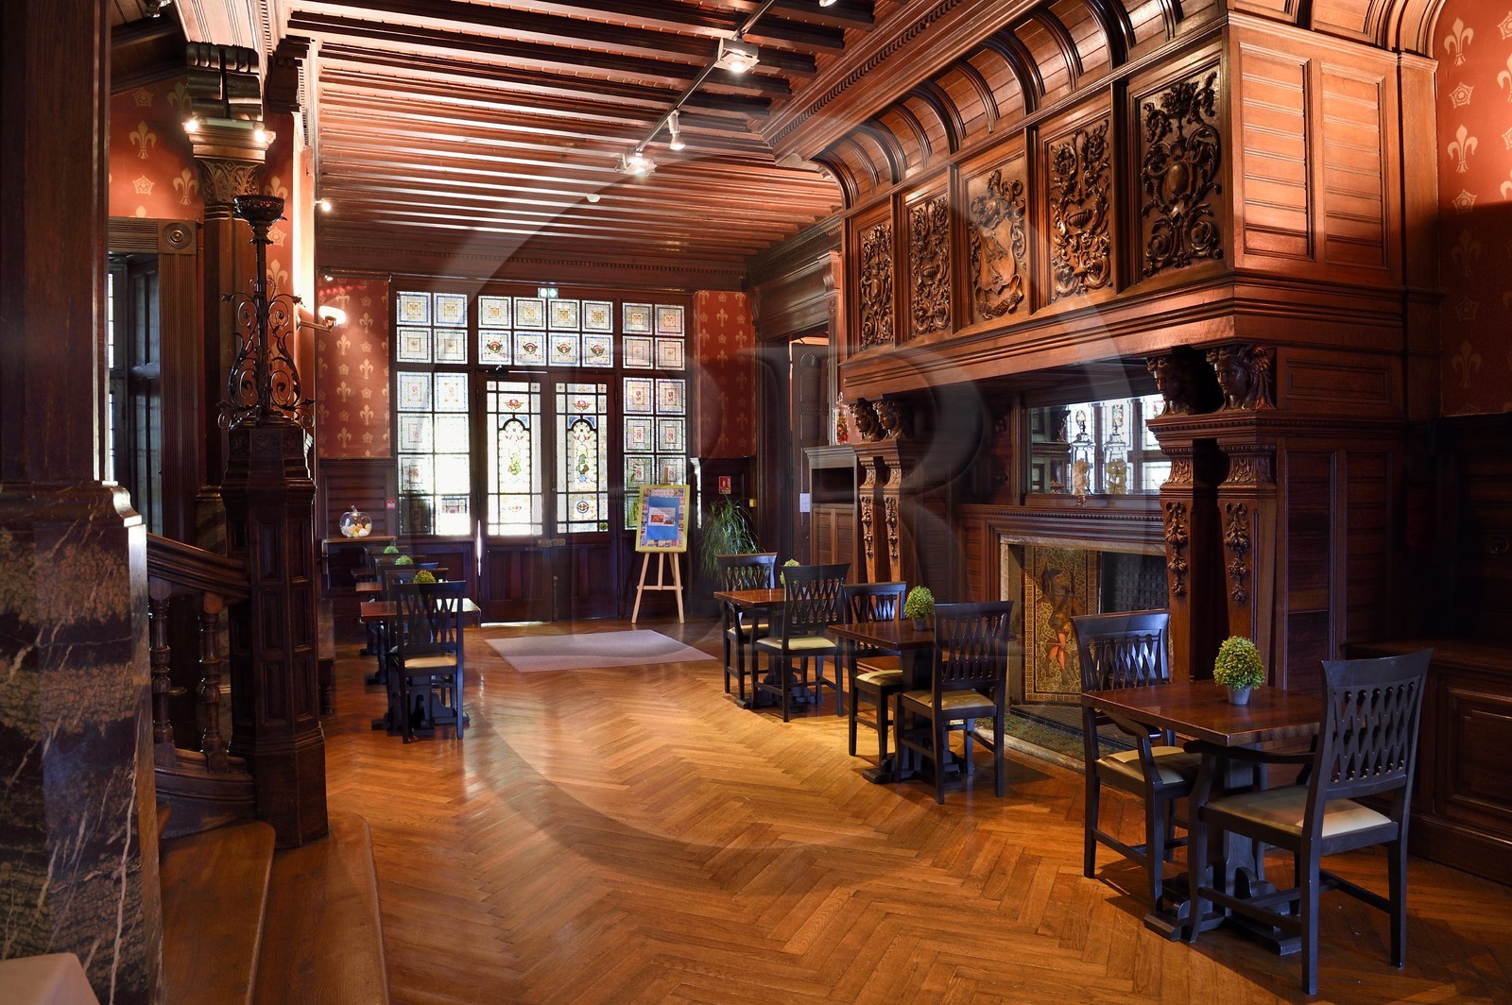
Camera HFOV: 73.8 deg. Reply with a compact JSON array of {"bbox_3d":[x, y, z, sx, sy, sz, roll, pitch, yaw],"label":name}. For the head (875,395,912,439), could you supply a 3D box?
[{"bbox_3d":[0.914,-0.570,6.693,0.270,0.280,0.200,-1,1,-23],"label":"head"}]

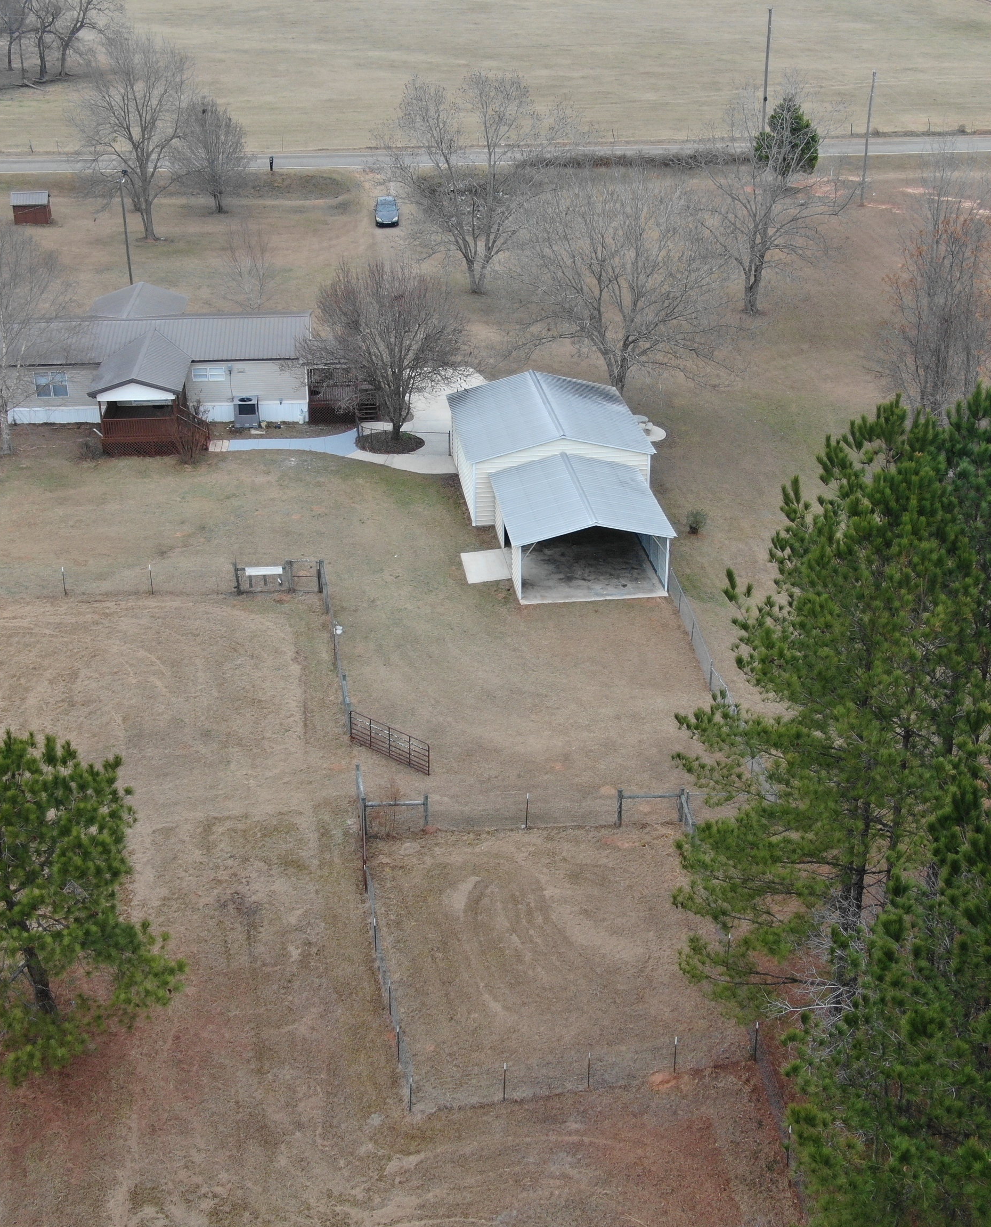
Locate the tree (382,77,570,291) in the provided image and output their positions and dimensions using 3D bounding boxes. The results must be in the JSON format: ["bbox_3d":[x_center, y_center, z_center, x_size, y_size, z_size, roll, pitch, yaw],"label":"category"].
[{"bbox_3d":[-1.222,-27.543,106.326,12.700,14.060,12.700,-1,26,0],"label":"tree"}]

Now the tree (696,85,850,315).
[{"bbox_3d":[16.933,-25.243,101.412,9.209,13.704,8.748,0,26,0],"label":"tree"}]

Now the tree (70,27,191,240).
[{"bbox_3d":[-26.576,-34.910,120.836,8.750,15.140,8.750,-1,26,0],"label":"tree"}]

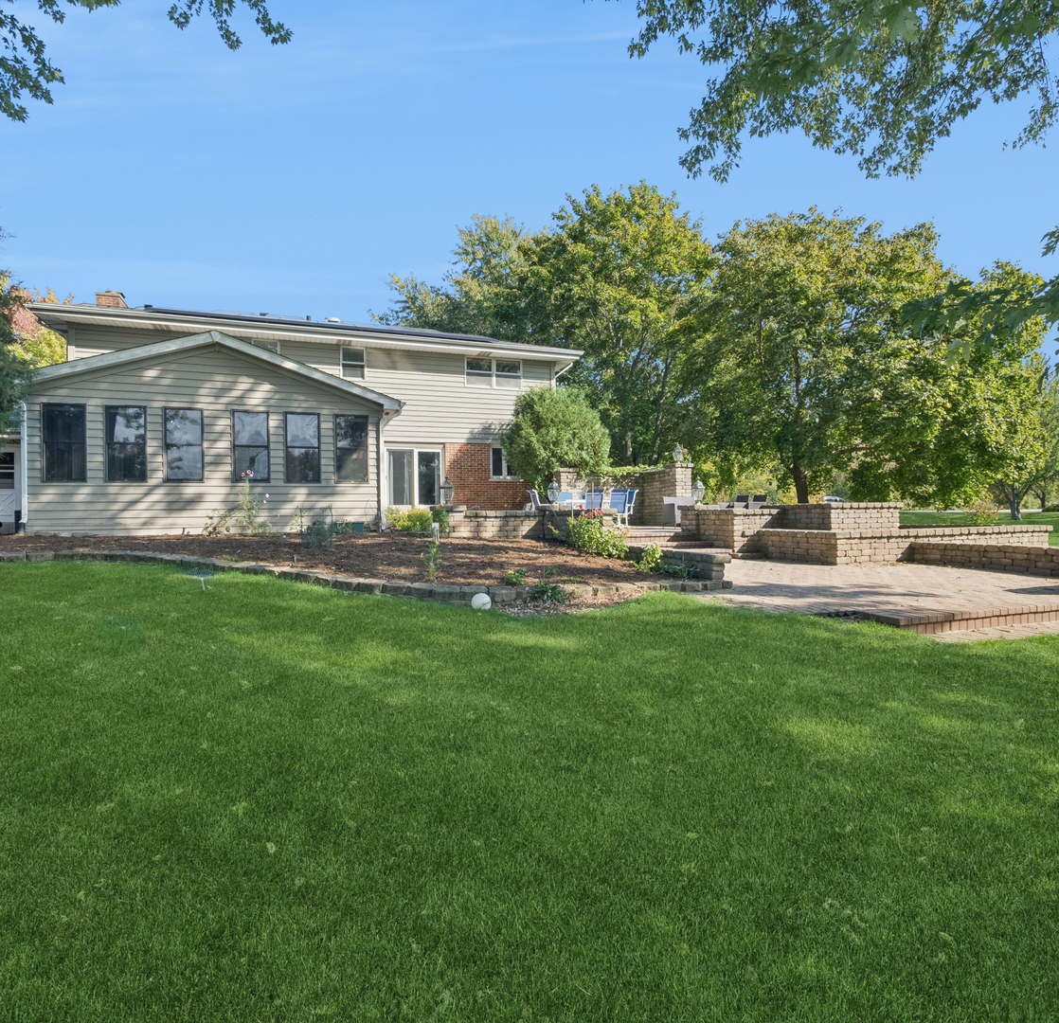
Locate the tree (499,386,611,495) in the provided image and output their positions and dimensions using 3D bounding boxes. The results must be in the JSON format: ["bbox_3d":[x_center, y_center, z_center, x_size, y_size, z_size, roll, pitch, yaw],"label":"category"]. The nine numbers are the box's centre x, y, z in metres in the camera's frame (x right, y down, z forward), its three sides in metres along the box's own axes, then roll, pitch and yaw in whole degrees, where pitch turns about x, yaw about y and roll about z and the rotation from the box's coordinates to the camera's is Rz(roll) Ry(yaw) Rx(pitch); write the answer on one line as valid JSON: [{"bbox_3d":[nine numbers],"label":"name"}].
[{"bbox_3d":[0.692,-1.646,18.200,3.150,3.900,3.000,-1,0,0],"label":"tree"}]

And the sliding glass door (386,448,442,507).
[{"bbox_3d":[-3.420,-0.876,18.700,1.760,2.000,0.120,-1,0,-21],"label":"sliding glass door"}]

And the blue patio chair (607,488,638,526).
[{"bbox_3d":[2.471,-0.105,16.800,0.660,1.030,0.750,-1,0,-21],"label":"blue patio chair"}]

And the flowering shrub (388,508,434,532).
[{"bbox_3d":[-2.477,0.178,13.200,0.950,0.500,0.700,-1,0,-21],"label":"flowering shrub"}]

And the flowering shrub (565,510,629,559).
[{"bbox_3d":[1.191,0.385,11.100,1.120,0.820,0.950,-1,0,-21],"label":"flowering shrub"}]

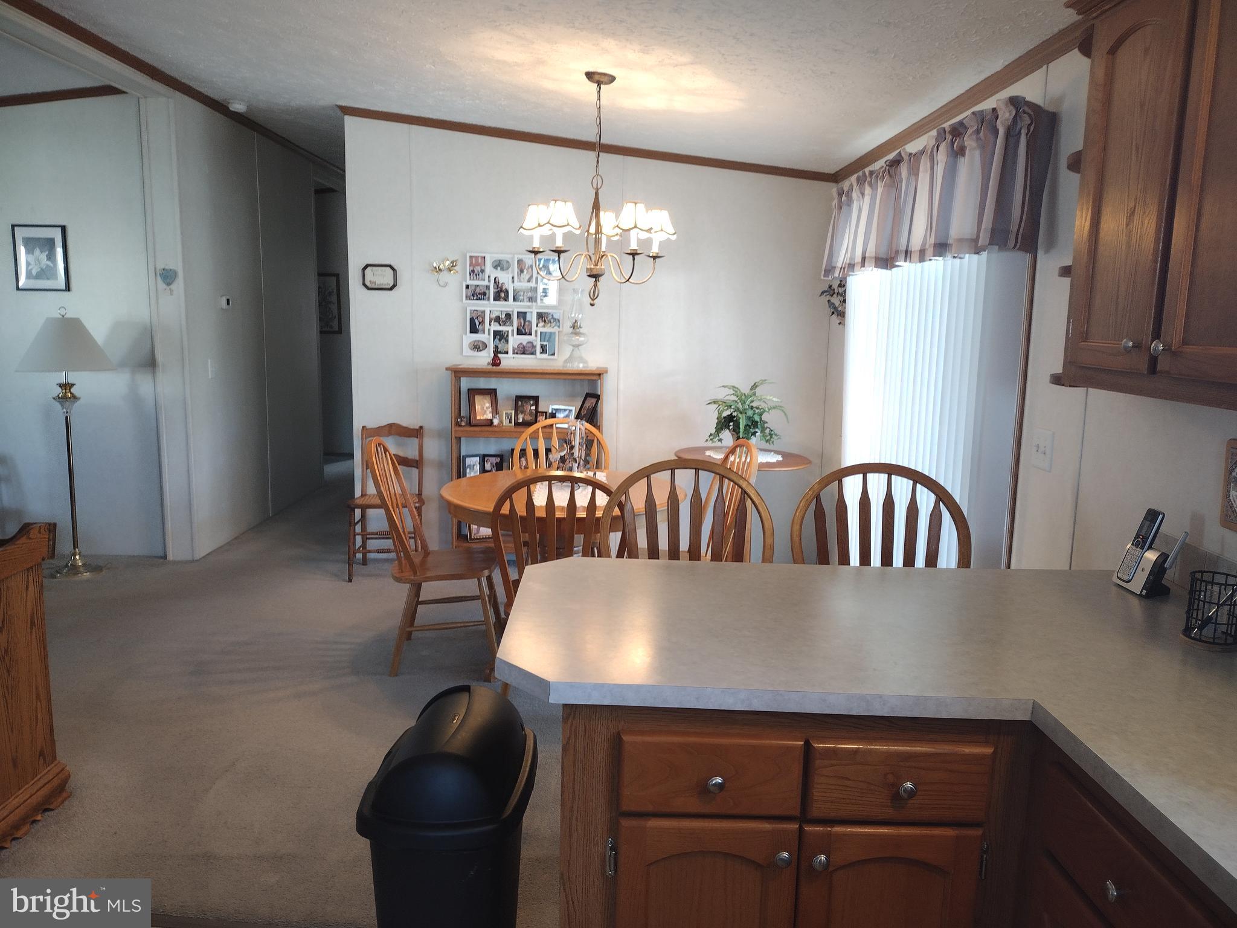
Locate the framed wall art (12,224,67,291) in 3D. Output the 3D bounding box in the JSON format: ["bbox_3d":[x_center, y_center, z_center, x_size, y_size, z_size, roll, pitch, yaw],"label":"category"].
[{"bbox_3d":[-3.458,-1.231,5.781,0.322,0.390,0.025,1,8,-1],"label":"framed wall art"}]

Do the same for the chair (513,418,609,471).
[{"bbox_3d":[-0.274,0.301,4.524,0.470,0.960,0.570,1,9,-3],"label":"chair"}]

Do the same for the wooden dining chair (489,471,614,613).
[{"bbox_3d":[-0.210,0.457,3.517,0.470,0.960,0.570,1,9,-1],"label":"wooden dining chair"}]

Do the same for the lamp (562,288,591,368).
[{"bbox_3d":[-0.254,-0.819,5.799,0.170,0.485,0.170,1,8,-1],"label":"lamp"}]

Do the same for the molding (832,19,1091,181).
[{"bbox_3d":[1.264,-1.405,4.055,0.035,0.055,2.950,1,9,-1],"label":"molding"}]

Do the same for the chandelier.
[{"bbox_3d":[-0.092,-1.150,4.094,0.670,0.955,0.670,1,8,-1],"label":"chandelier"}]

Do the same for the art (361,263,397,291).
[{"bbox_3d":[-1.376,-1.076,5.554,0.205,0.148,0.020,1,9,-1],"label":"art"}]

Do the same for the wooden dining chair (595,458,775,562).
[{"bbox_3d":[0.178,0.558,2.466,0.470,1.090,0.530,1,9,-1],"label":"wooden dining chair"}]

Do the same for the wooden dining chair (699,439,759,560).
[{"bbox_3d":[0.300,0.391,4.351,0.570,1.000,0.480,-1,9,-16],"label":"wooden dining chair"}]

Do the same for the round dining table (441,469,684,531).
[{"bbox_3d":[-0.253,0.497,4.387,1.120,0.760,1.130,1,8,0],"label":"round dining table"}]

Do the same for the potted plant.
[{"bbox_3d":[0.693,-0.247,5.184,0.440,0.406,0.420,1,9,-1],"label":"potted plant"}]

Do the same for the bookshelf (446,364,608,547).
[{"bbox_3d":[-0.553,0.031,5.889,0.945,1.230,0.300,1,8,-1],"label":"bookshelf"}]

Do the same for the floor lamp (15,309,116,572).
[{"bbox_3d":[-3.160,-0.124,5.562,0.550,1.540,0.550,1,8,-1],"label":"floor lamp"}]

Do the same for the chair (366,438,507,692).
[{"bbox_3d":[-0.753,0.363,4.070,0.580,0.960,0.480,0,9,-4],"label":"chair"}]

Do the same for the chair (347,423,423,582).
[{"bbox_3d":[-1.280,0.207,5.424,0.410,0.840,0.480,0,9,-5],"label":"chair"}]

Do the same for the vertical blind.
[{"bbox_3d":[1.255,-0.113,4.255,0.090,2.020,2.150,1,8,-1],"label":"vertical blind"}]

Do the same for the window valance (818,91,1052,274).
[{"bbox_3d":[1.208,-1.075,4.125,0.140,0.490,2.520,1,9,-1],"label":"window valance"}]

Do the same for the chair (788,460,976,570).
[{"bbox_3d":[0.745,0.595,2.591,0.510,1.130,0.540,1,8,-1],"label":"chair"}]

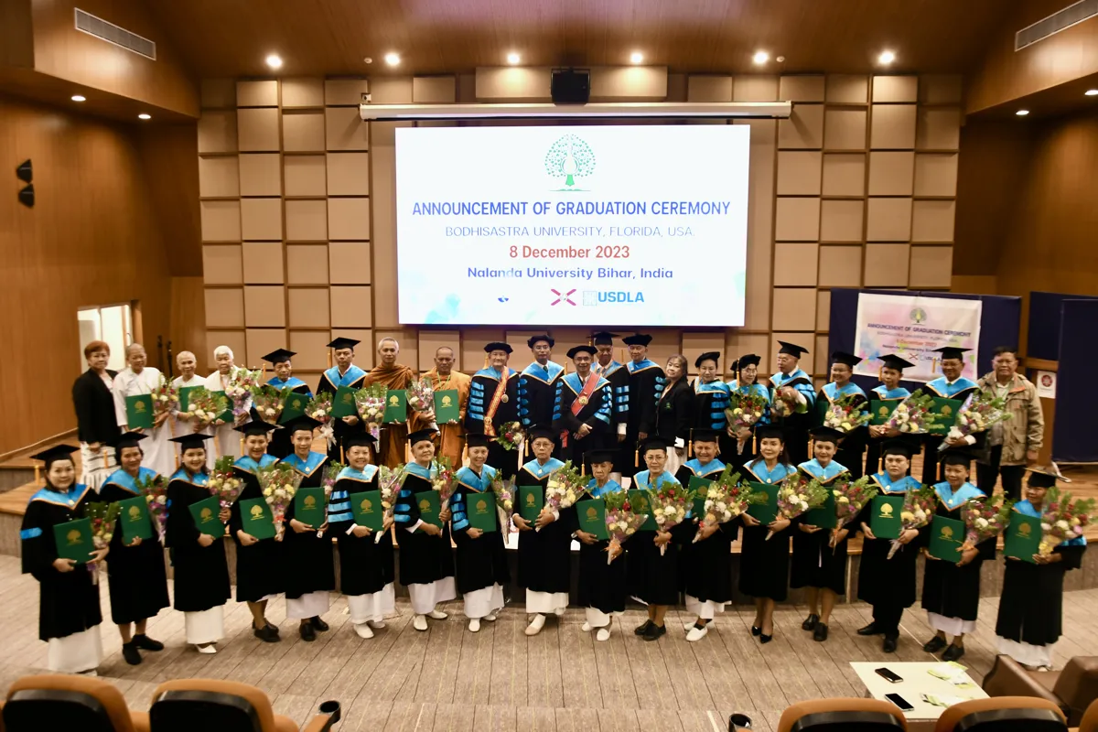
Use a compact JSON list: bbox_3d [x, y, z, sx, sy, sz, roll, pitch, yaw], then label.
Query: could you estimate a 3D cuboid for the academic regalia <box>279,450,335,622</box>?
[{"bbox_3d":[-1.901,1.322,6.517,0.470,1.271,0.380,-2,7,-19],"label":"academic regalia"}]

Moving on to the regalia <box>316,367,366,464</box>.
[{"bbox_3d":[-1.976,0.558,7.919,0.540,1.150,0.400,-1,7,-9],"label":"regalia"}]

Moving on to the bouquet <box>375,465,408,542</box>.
[{"bbox_3d":[-1.267,1.071,6.387,0.230,0.613,0.240,12,-2,-13],"label":"bouquet"}]

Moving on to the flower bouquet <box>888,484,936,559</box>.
[{"bbox_3d":[2.690,1.169,6.162,0.280,0.547,0.220,20,8,23],"label":"flower bouquet"}]

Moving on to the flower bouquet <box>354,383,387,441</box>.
[{"bbox_3d":[-1.644,0.452,7.607,0.290,0.560,0.220,-5,10,-4],"label":"flower bouquet"}]

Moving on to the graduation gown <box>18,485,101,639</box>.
[{"bbox_3d":[-3.453,1.360,5.830,0.475,1.031,0.420,-6,9,-40],"label":"graduation gown"}]

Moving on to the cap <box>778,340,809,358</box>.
[{"bbox_3d":[2.285,-0.159,7.715,0.270,0.150,0.280,17,8,38],"label":"cap"}]

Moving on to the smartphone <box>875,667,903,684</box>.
[{"bbox_3d":[2.047,1.860,4.950,0.073,0.010,0.152,-2,7,-18],"label":"smartphone"}]

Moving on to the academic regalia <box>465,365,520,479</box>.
[{"bbox_3d":[-0.557,0.578,8.190,0.546,1.172,0.380,-1,7,-4],"label":"academic regalia"}]

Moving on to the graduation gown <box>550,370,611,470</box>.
[{"bbox_3d":[0.311,0.538,7.879,0.569,0.994,0.360,1,7,5],"label":"graduation gown"}]

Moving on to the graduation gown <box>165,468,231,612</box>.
[{"bbox_3d":[-2.647,1.301,6.238,0.480,1.023,0.390,-3,7,-26],"label":"graduation gown"}]

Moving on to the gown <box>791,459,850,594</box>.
[{"bbox_3d":[2.168,1.267,6.600,0.500,1.065,0.400,2,7,15],"label":"gown"}]

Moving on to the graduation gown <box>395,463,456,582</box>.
[{"bbox_3d":[-1.006,1.276,6.652,0.480,0.983,0.360,-3,8,-28],"label":"graduation gown"}]

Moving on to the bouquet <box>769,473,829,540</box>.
[{"bbox_3d":[1.805,1.062,6.050,0.290,0.557,0.250,43,0,19],"label":"bouquet"}]

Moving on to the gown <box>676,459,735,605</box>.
[{"bbox_3d":[1.218,1.276,6.444,0.471,1.067,0.380,2,8,18],"label":"gown"}]

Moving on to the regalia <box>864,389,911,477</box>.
[{"bbox_3d":[3.072,0.732,7.487,0.460,1.100,0.360,5,8,36],"label":"regalia"}]

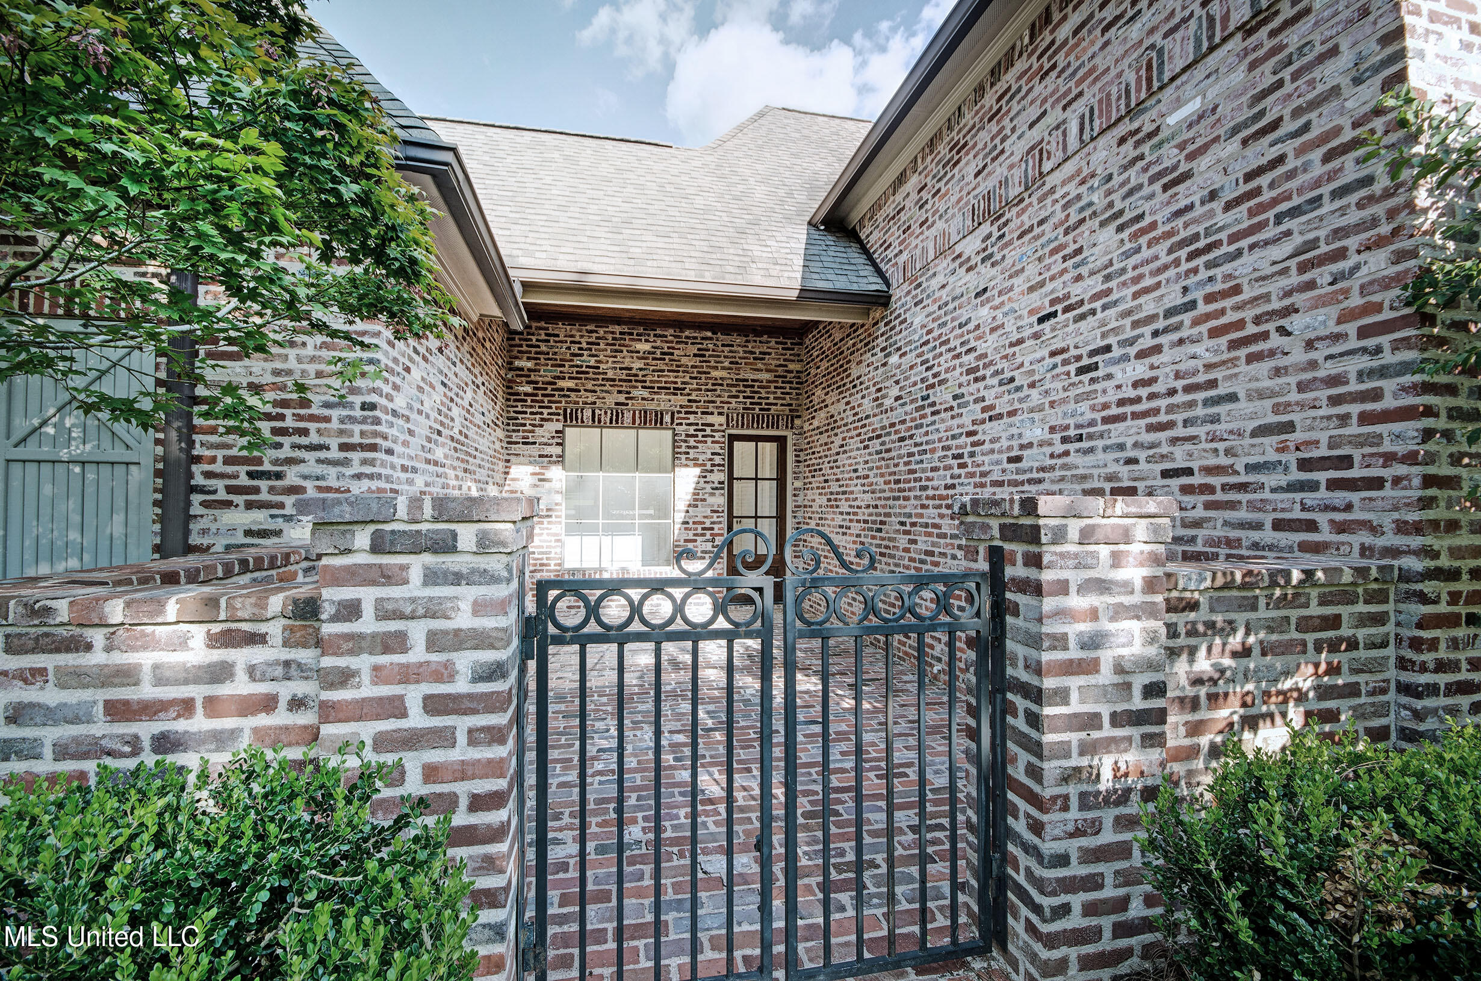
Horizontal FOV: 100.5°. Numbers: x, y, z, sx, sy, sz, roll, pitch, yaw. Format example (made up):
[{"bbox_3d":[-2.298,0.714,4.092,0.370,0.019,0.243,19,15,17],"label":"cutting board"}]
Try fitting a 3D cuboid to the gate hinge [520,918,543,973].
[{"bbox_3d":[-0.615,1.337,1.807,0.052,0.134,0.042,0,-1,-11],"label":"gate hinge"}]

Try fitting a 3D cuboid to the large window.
[{"bbox_3d":[-1.707,0.114,8.638,1.530,1.960,0.100,0,-1,-11],"label":"large window"}]

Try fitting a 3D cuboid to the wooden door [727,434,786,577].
[{"bbox_3d":[0.255,0.421,9.039,0.910,2.440,0.060,0,-1,-11],"label":"wooden door"}]

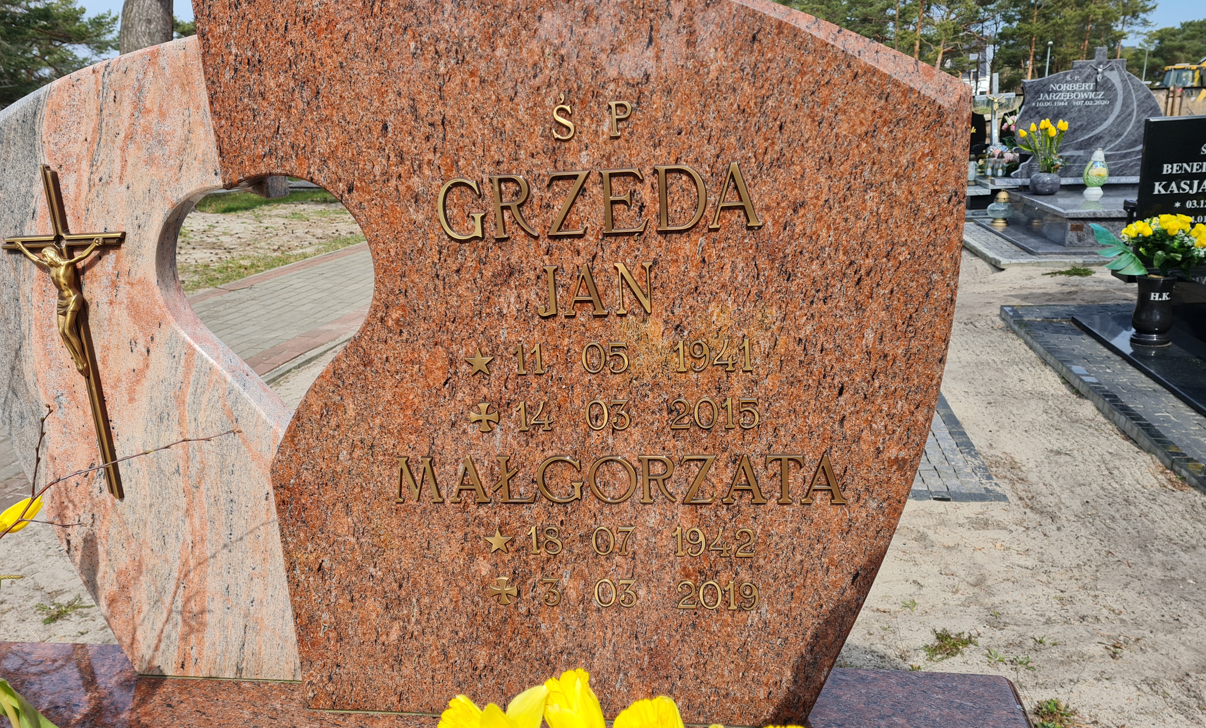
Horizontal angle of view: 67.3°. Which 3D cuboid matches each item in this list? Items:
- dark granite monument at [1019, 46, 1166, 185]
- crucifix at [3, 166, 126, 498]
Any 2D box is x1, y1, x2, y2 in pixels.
[{"bbox_3d":[3.340,-1.744,6.257,0.950,0.840,0.110,-1,16,9],"label":"dark granite monument"},{"bbox_3d":[-0.573,-0.023,0.990,0.150,0.381,0.048,-1,16,9],"label":"crucifix"}]

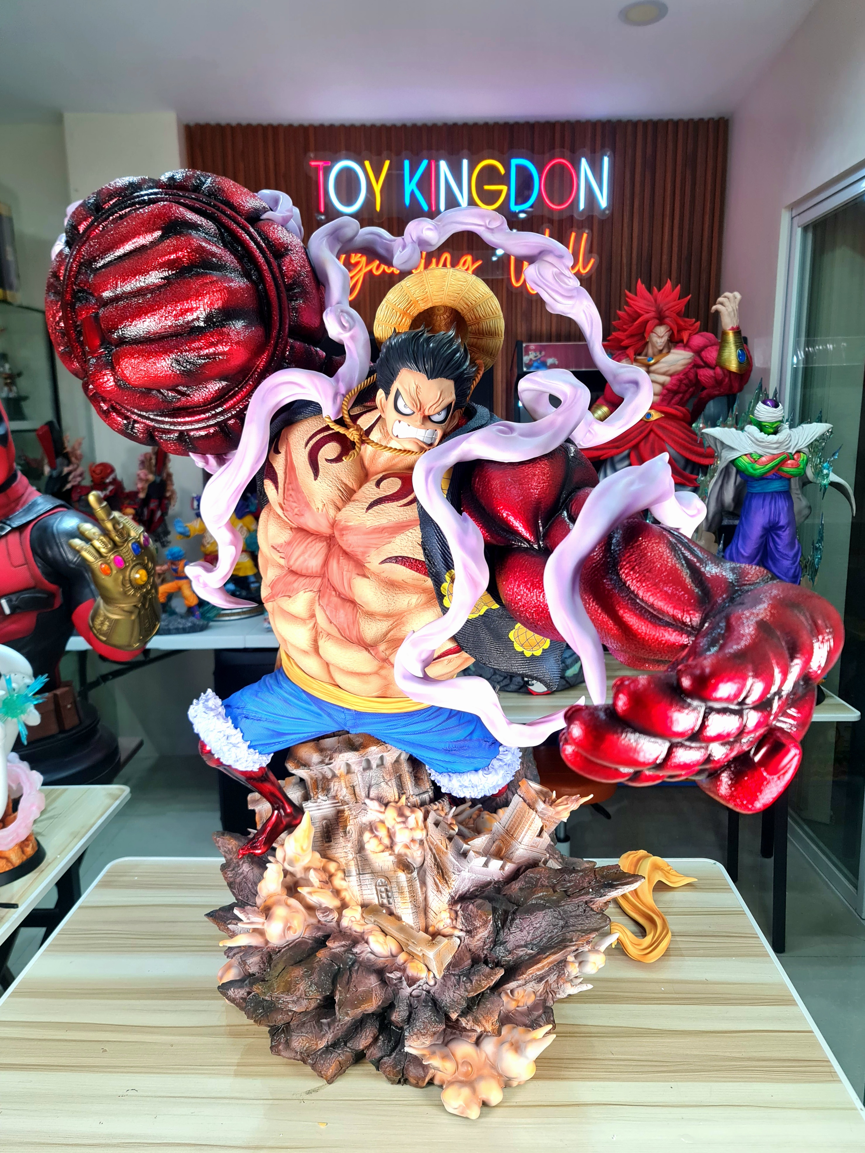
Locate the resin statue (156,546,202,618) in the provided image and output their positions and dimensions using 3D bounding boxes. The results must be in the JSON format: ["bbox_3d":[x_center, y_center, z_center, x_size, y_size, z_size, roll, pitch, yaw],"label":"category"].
[{"bbox_3d":[-0.891,0.021,2.916,0.165,0.235,0.135,4,12,24],"label":"resin statue"}]

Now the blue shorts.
[{"bbox_3d":[-0.084,0.182,1.051,0.320,0.140,0.190,2,11,14],"label":"blue shorts"}]

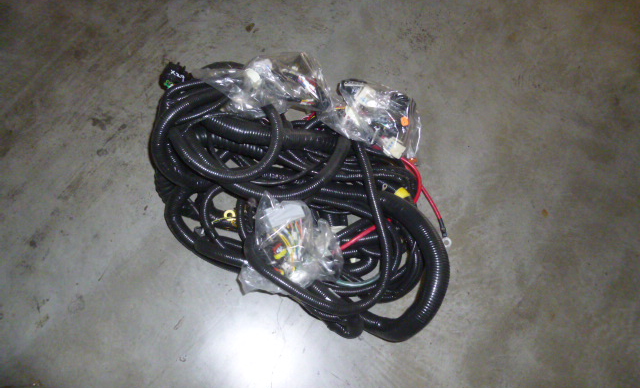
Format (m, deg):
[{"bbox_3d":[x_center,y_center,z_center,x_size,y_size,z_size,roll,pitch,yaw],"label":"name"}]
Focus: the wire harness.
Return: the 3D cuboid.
[{"bbox_3d":[-0.034,-0.047,0.803,0.611,0.130,0.483,19,69,0],"label":"wire harness"}]

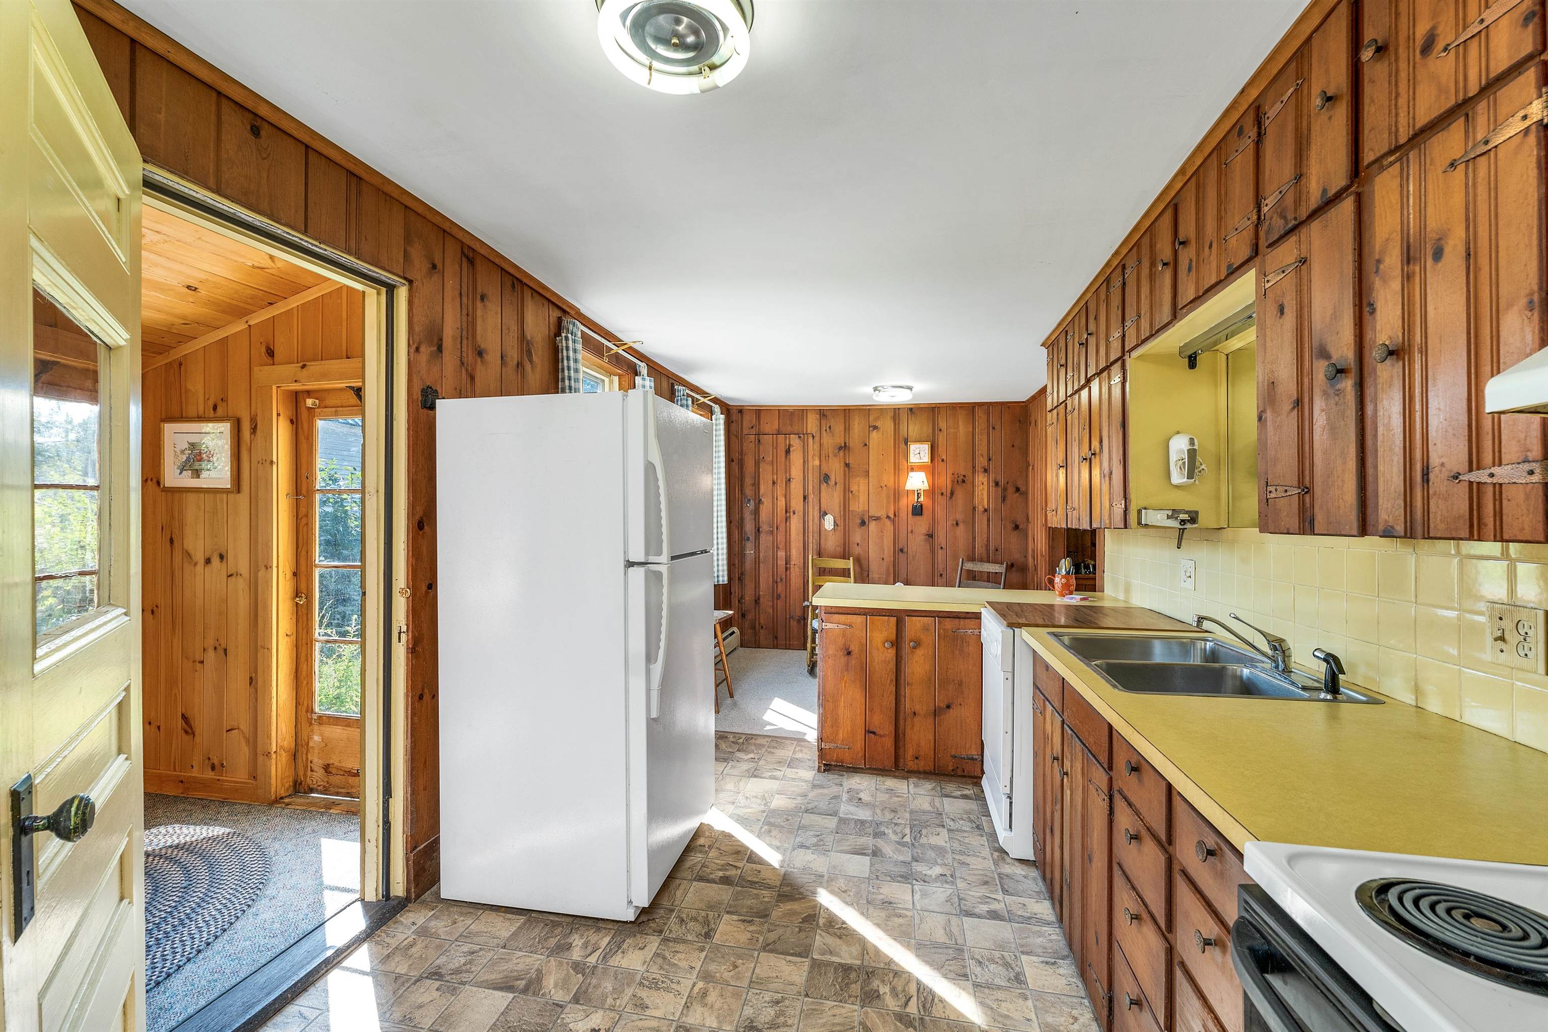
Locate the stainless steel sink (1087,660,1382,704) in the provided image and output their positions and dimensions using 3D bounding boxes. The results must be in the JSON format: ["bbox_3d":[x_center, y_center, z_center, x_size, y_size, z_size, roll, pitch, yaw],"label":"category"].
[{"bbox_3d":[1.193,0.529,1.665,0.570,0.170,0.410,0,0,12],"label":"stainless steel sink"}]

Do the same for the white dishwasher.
[{"bbox_3d":[1.265,0.868,2.527,0.670,0.880,0.610,0,0,12],"label":"white dishwasher"}]

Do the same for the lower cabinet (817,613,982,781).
[{"bbox_3d":[0.706,0.892,3.295,0.854,0.845,0.590,0,0,12],"label":"lower cabinet"}]

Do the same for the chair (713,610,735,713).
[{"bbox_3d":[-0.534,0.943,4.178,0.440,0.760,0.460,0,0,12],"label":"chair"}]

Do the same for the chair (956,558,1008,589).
[{"bbox_3d":[1.527,0.837,4.805,0.500,0.970,0.430,0,0,-35],"label":"chair"}]

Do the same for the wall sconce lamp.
[{"bbox_3d":[1.333,-0.210,5.648,0.220,0.420,0.230,0,0,12],"label":"wall sconce lamp"}]

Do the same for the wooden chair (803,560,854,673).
[{"bbox_3d":[0.563,0.827,5.240,0.430,1.000,0.500,0,0,29],"label":"wooden chair"}]

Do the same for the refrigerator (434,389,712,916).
[{"bbox_3d":[-0.691,0.457,2.350,0.785,1.710,0.710,0,0,12],"label":"refrigerator"}]

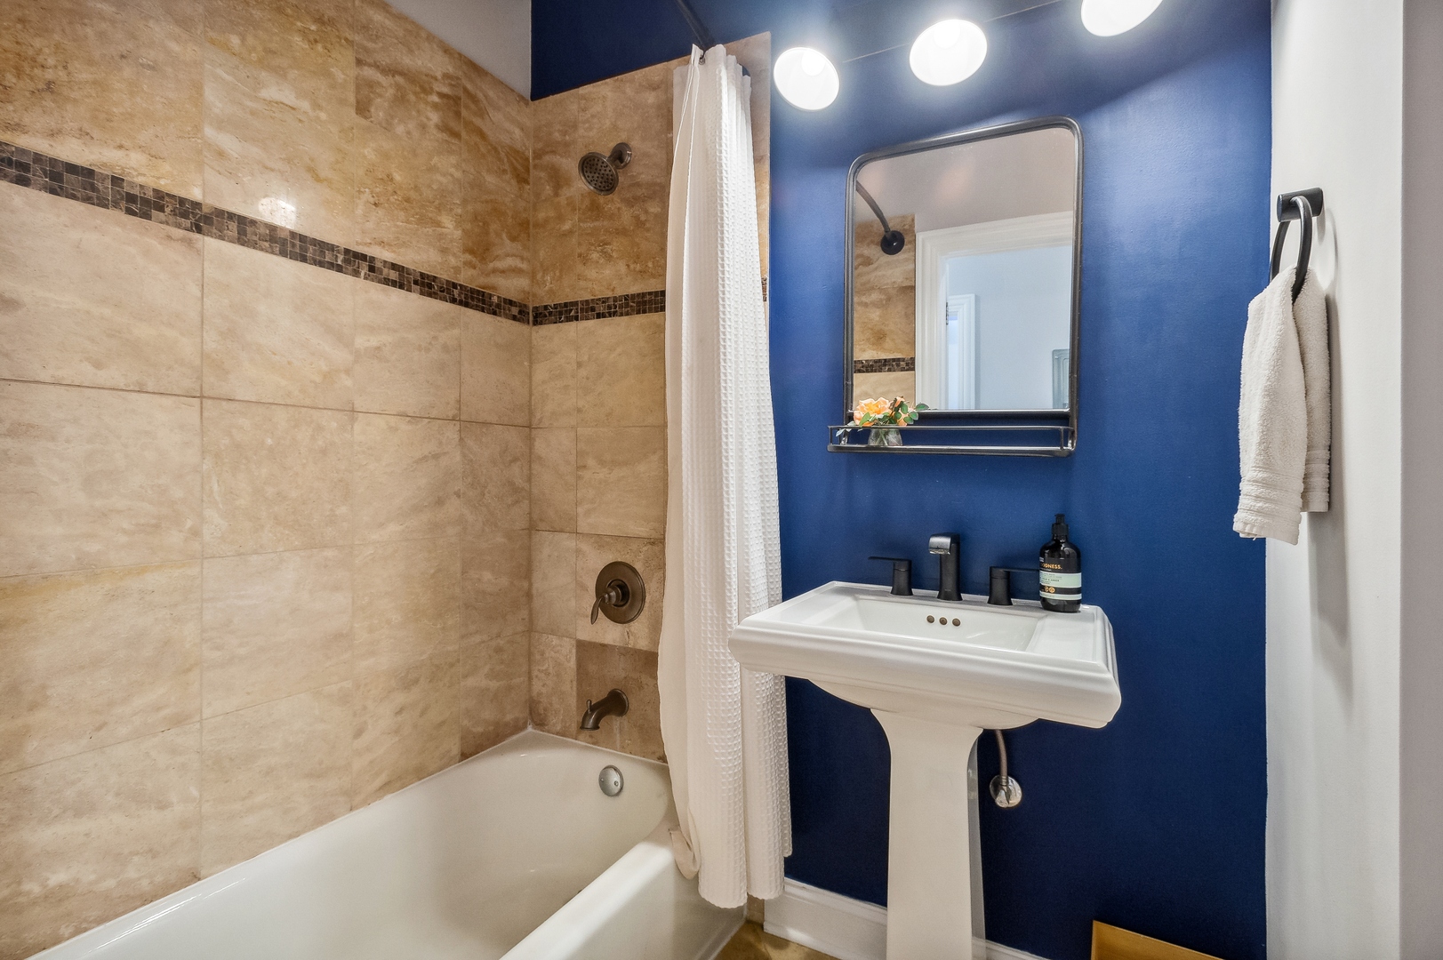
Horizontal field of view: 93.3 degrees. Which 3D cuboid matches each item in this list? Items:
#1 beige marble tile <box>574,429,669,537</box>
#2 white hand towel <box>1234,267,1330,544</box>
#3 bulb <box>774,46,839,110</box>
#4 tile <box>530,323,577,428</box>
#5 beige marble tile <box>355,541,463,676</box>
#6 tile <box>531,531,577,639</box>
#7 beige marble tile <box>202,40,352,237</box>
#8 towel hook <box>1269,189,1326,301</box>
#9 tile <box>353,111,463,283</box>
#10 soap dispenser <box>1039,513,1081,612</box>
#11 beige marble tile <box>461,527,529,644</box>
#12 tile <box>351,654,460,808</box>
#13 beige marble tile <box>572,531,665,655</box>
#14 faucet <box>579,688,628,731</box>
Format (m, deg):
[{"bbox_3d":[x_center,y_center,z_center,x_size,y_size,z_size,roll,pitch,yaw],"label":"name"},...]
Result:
[{"bbox_3d":[-0.284,0.001,1.918,0.302,0.305,0.010,1,1,28],"label":"beige marble tile"},{"bbox_3d":[0.817,-0.109,1.005,0.090,0.400,0.160,1,1,28],"label":"white hand towel"},{"bbox_3d":[0.179,-0.847,1.435,0.130,0.120,0.130,1,0,0],"label":"bulb"},{"bbox_3d":[-0.497,-0.310,2.034,0.175,0.305,0.011,1,0,27],"label":"tile"},{"bbox_3d":[-0.779,0.303,1.696,0.014,0.303,0.302,1,0,28],"label":"beige marble tile"},{"bbox_3d":[-0.502,0.308,2.037,0.175,0.307,0.011,1,0,27],"label":"tile"},{"bbox_3d":[-0.920,-0.682,1.437,0.011,0.305,0.302,1,0,28],"label":"beige marble tile"},{"bbox_3d":[0.834,-0.331,0.987,0.050,0.170,0.165,1,0,28],"label":"towel hook"},{"bbox_3d":[-0.776,-0.682,1.706,0.011,0.305,0.303,1,0,28],"label":"tile"},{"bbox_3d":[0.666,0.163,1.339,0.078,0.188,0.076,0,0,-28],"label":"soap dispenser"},{"bbox_3d":[-0.651,0.304,1.955,0.010,0.306,0.264,1,1,28],"label":"beige marble tile"},{"bbox_3d":[-0.781,0.606,1.697,0.014,0.298,0.302,1,0,28],"label":"tile"},{"bbox_3d":[-0.285,0.305,1.914,0.299,0.303,0.014,1,0,28],"label":"beige marble tile"},{"bbox_3d":[-0.322,0.625,1.848,0.074,0.084,0.152,1,1,28],"label":"faucet"}]

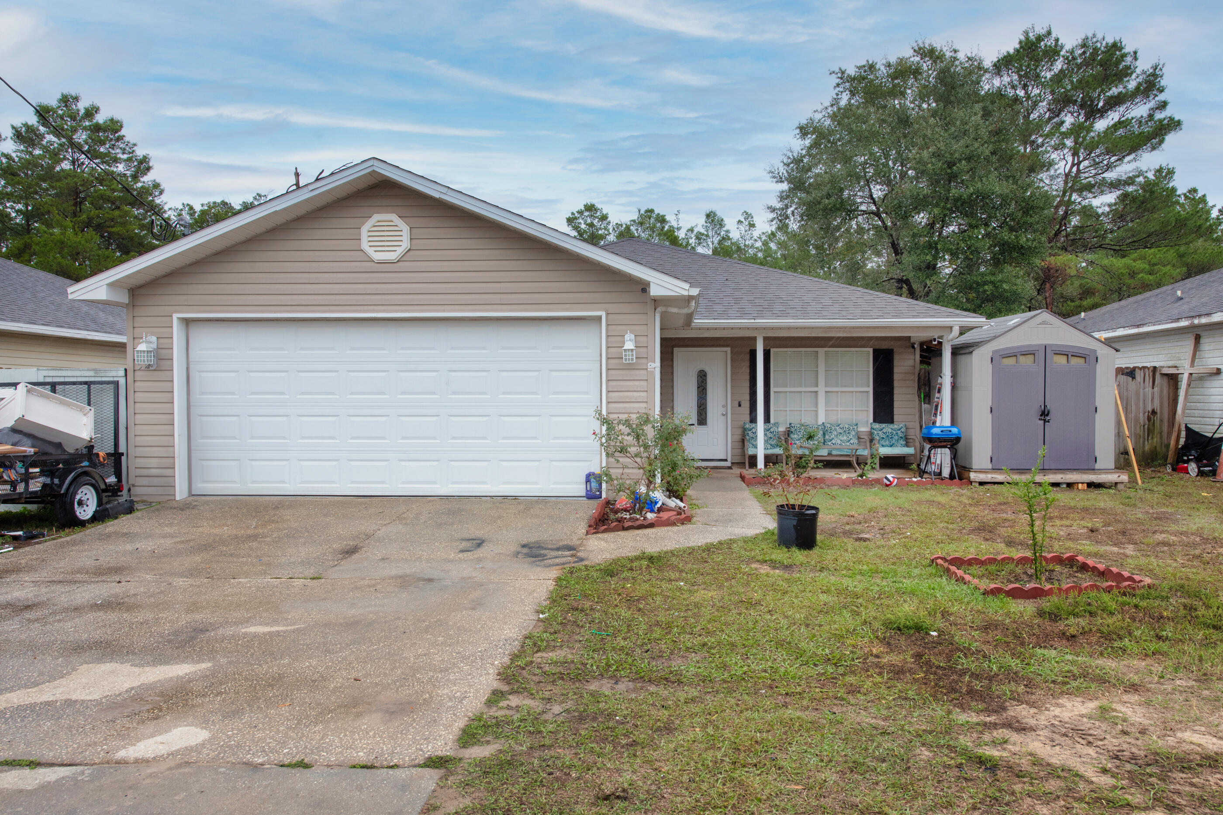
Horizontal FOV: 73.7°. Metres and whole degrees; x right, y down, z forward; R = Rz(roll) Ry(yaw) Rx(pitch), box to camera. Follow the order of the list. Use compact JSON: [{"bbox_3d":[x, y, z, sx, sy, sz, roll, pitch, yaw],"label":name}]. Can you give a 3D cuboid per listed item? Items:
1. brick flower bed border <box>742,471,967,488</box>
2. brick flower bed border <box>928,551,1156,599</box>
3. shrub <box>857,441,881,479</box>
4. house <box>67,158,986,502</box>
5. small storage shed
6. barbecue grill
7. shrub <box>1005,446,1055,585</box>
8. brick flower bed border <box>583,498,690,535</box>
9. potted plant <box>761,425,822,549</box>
[{"bbox_3d":[3.848,1.154,12.950,3.500,0.150,0.750,0,1,2],"label":"brick flower bed border"},{"bbox_3d":[3.338,1.310,6.350,1.300,0.130,1.080,0,1,-5],"label":"brick flower bed border"},{"bbox_3d":[4.099,0.835,12.950,0.380,0.610,0.380,0,1,0],"label":"shrub"},{"bbox_3d":[0.170,-1.440,17.200,12.000,4.950,16.500,0,1,2],"label":"house"},{"bbox_3d":[6.750,-0.280,13.550,2.320,2.480,2.100,0,1,2],"label":"small storage shed"},{"bbox_3d":[5.222,0.706,12.950,0.660,0.870,0.500,0,1,2],"label":"barbecue grill"},{"bbox_3d":[3.235,0.834,6.300,0.380,1.050,0.370,0,1,0],"label":"shrub"},{"bbox_3d":[0.318,1.086,8.350,1.040,0.160,2.000,0,1,2],"label":"brick flower bed border"},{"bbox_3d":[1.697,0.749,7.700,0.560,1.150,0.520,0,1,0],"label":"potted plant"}]

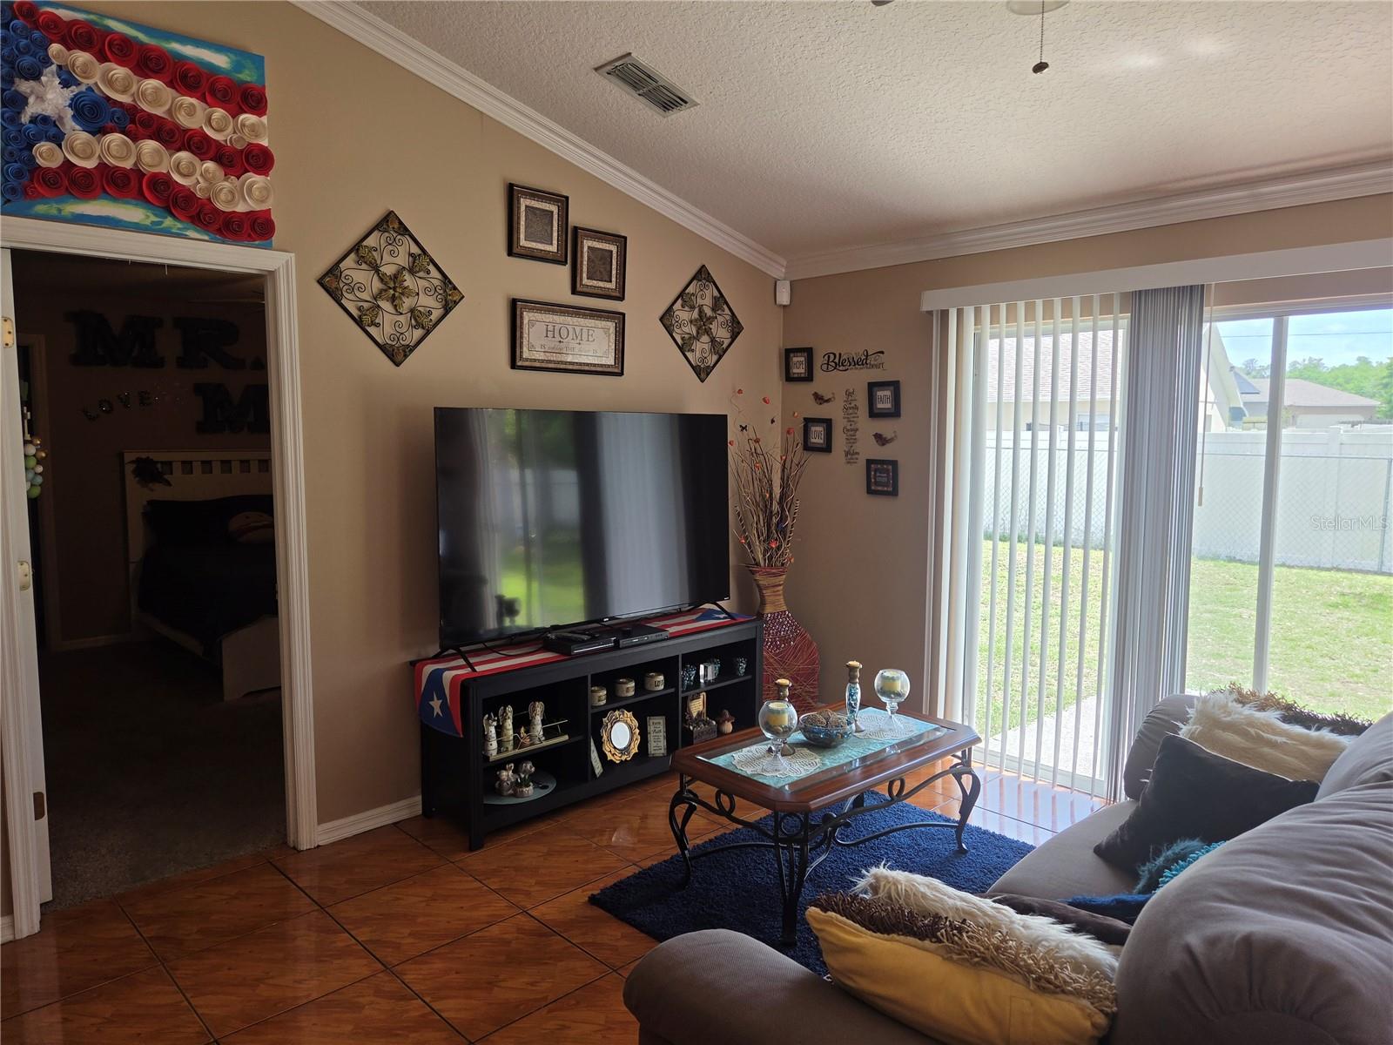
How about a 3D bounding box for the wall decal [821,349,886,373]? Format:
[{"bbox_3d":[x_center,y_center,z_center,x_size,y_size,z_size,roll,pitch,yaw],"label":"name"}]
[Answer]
[{"bbox_3d":[0.787,-0.813,4.660,0.010,0.106,0.405,-5,8,-44],"label":"wall decal"}]

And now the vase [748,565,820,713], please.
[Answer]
[{"bbox_3d":[0.388,0.649,4.730,0.466,0.825,0.466,0,6,0],"label":"vase"}]

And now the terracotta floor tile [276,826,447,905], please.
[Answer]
[{"bbox_3d":[-1.186,1.206,3.274,0.455,0.010,0.455,-5,8,-44],"label":"terracotta floor tile"}]

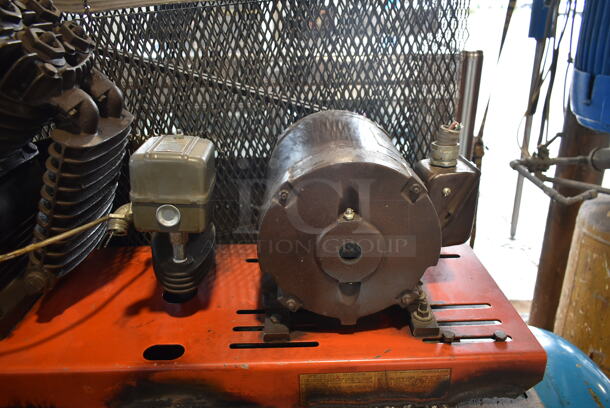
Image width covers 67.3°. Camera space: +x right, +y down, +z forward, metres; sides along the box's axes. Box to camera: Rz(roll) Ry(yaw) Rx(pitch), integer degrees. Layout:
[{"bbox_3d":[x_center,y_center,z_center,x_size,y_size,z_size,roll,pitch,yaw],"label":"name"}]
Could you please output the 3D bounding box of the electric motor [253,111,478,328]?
[{"bbox_3d":[0.084,0.002,0.685,0.305,0.254,0.262,-1,24,-1],"label":"electric motor"}]

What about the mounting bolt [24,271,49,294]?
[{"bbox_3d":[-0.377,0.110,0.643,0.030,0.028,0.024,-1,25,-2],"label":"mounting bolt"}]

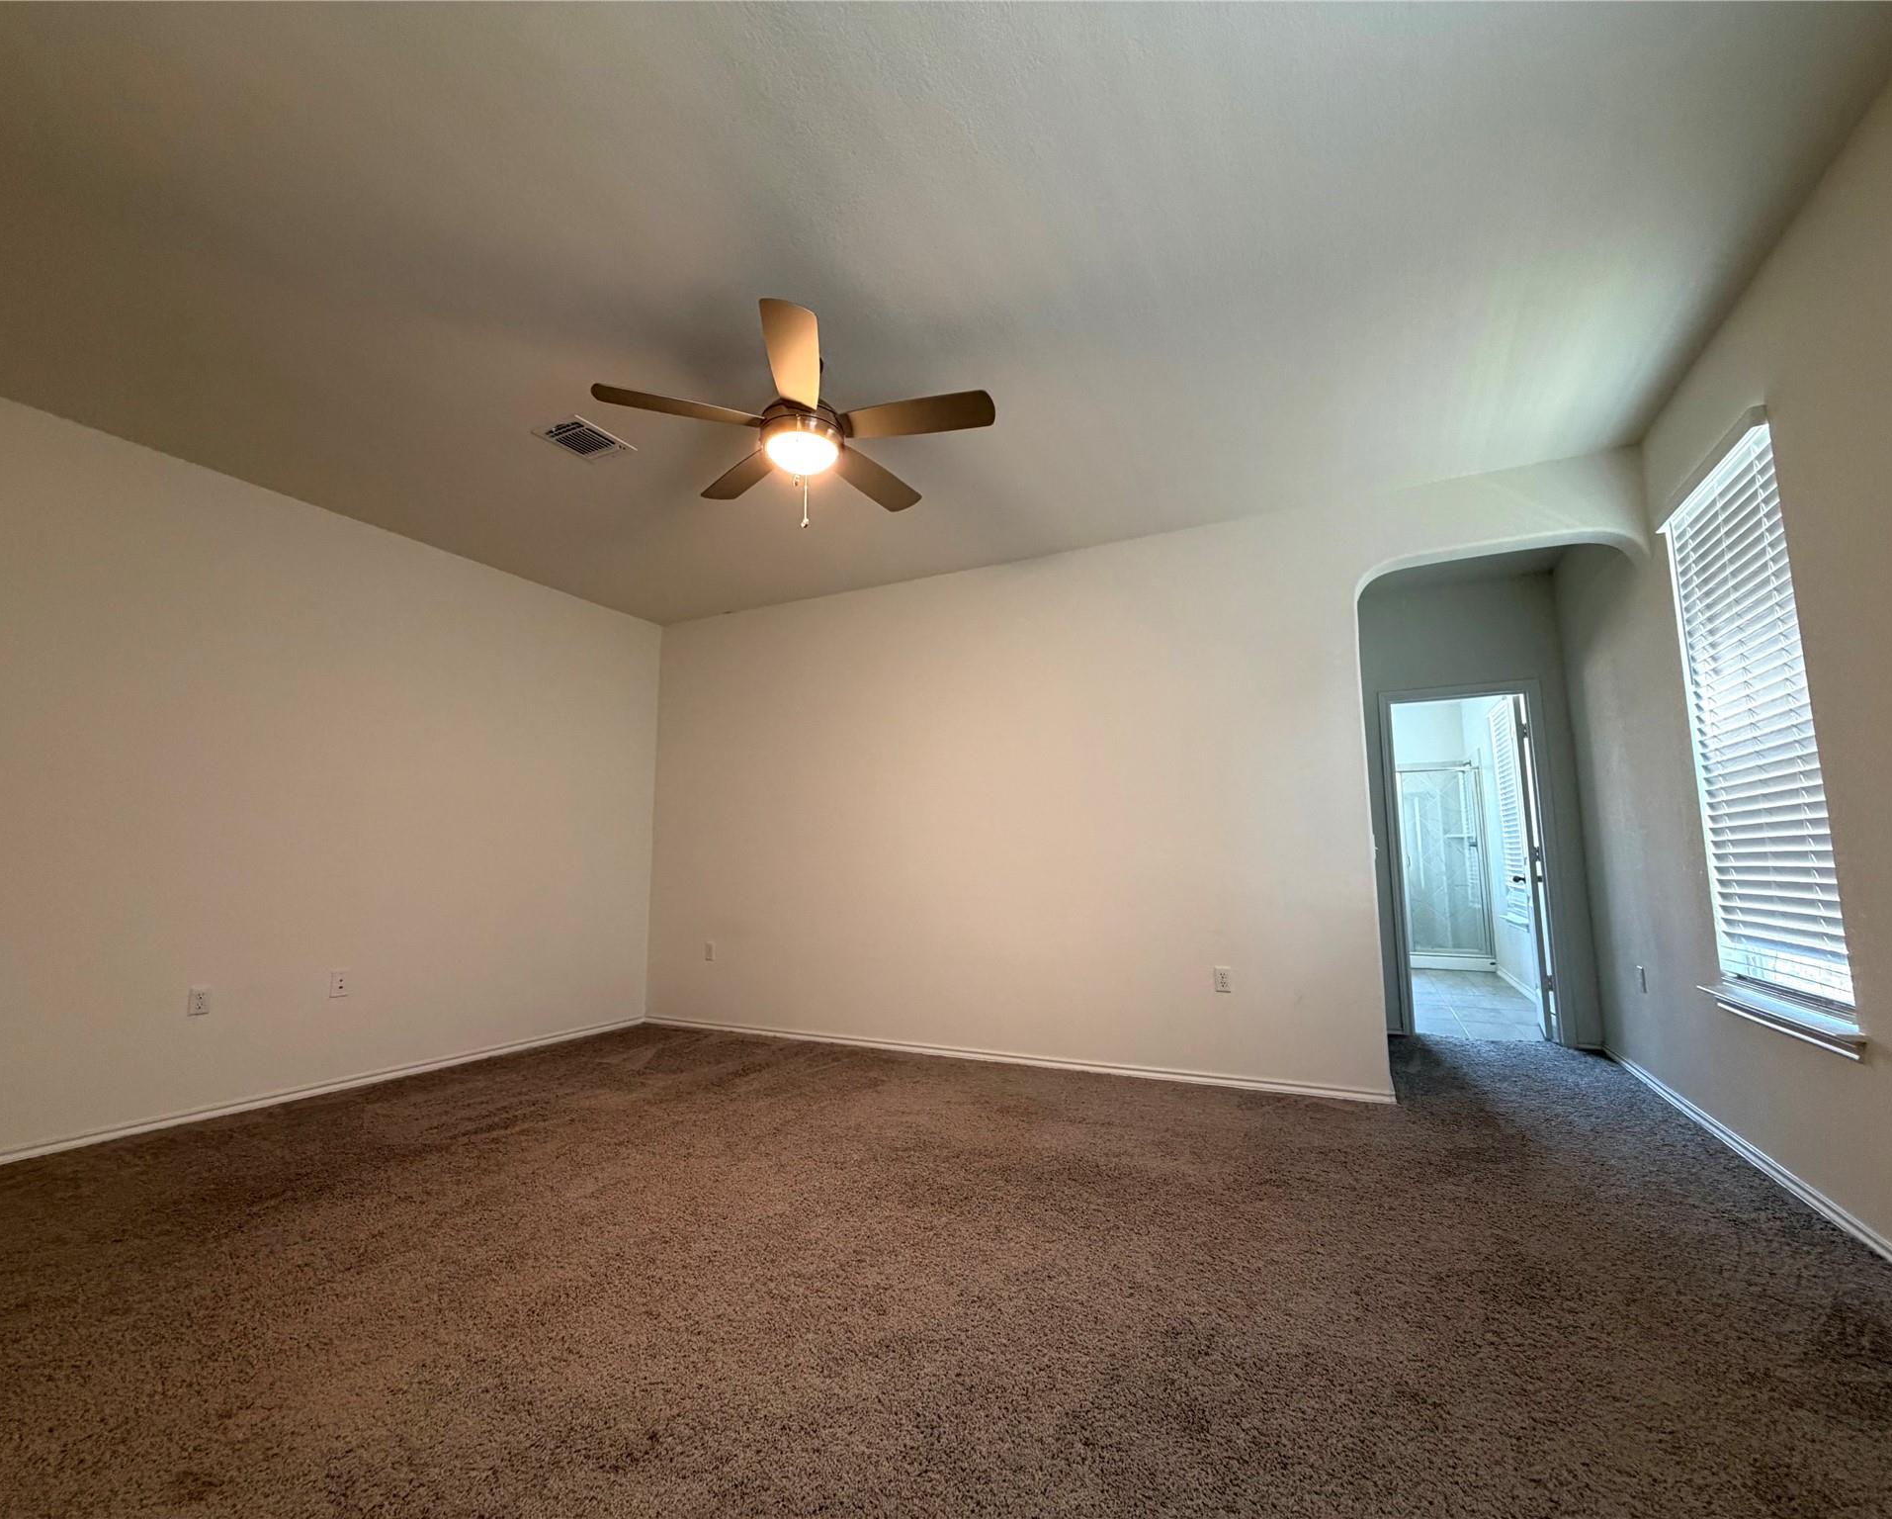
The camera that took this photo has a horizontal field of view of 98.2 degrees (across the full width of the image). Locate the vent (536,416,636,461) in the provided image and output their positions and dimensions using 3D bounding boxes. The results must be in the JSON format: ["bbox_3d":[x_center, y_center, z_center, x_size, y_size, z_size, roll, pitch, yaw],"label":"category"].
[{"bbox_3d":[-1.465,-1.283,3.331,0.258,0.020,0.304,-4,-8,26],"label":"vent"}]

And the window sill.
[{"bbox_3d":[2.592,0.806,2.550,0.120,0.085,0.970,-4,-8,26],"label":"window sill"}]

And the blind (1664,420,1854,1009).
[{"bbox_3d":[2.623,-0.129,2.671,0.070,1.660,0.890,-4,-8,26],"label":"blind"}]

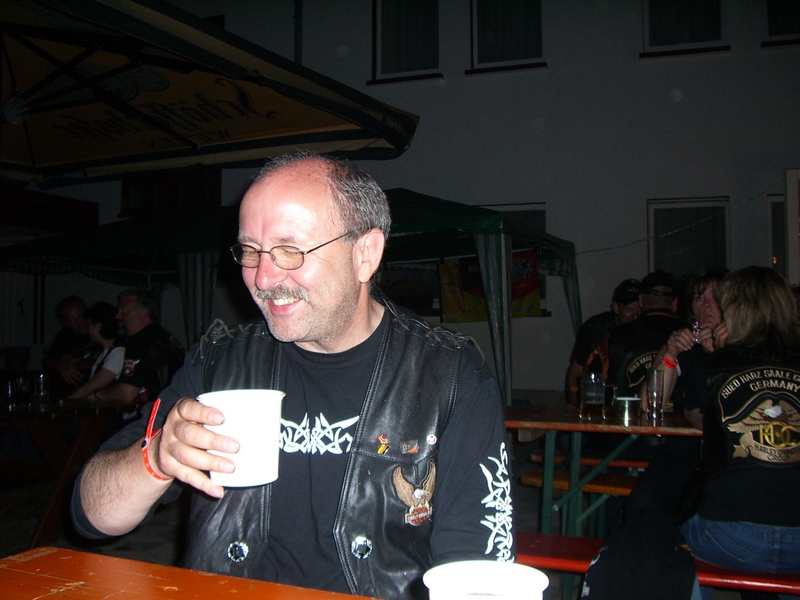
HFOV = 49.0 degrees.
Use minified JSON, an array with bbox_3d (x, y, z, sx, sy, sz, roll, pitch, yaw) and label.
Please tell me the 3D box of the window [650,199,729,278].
[{"bbox_3d":[3.830,-0.610,11.660,1.060,1.500,0.150,-1,-1,19],"label":"window"}]

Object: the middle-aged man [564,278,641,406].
[{"bbox_3d":[1.250,0.560,5.150,0.620,1.360,0.720,0,-1,-22],"label":"middle-aged man"}]

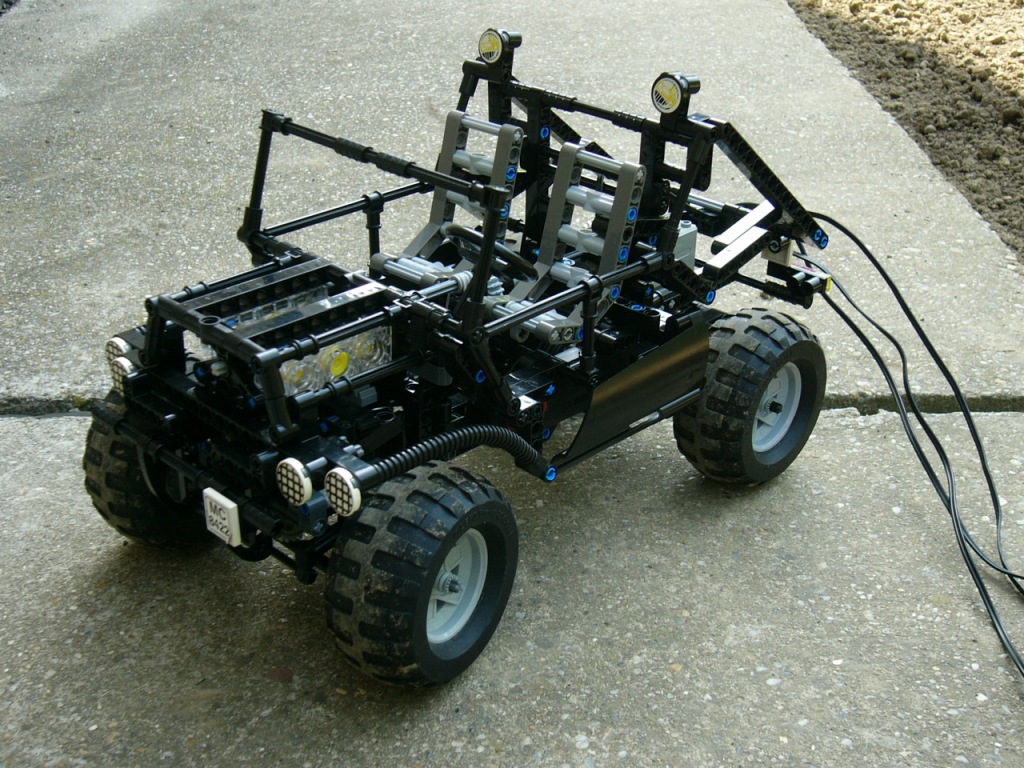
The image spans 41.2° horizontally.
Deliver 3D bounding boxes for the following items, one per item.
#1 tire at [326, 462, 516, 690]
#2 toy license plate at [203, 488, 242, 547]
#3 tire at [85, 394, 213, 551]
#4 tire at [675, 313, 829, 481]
[{"bbox_3d":[-0.031,0.068,0.487,0.037,0.081,0.081,17,31,28],"label":"tire"},{"bbox_3d":[-0.102,0.047,0.477,0.016,0.016,0.003,24,35,38],"label":"toy license plate"},{"bbox_3d":[-0.137,0.028,0.563,0.037,0.081,0.081,18,32,30],"label":"tire"},{"bbox_3d":[0.107,0.006,0.610,0.037,0.081,0.081,24,35,38],"label":"tire"}]

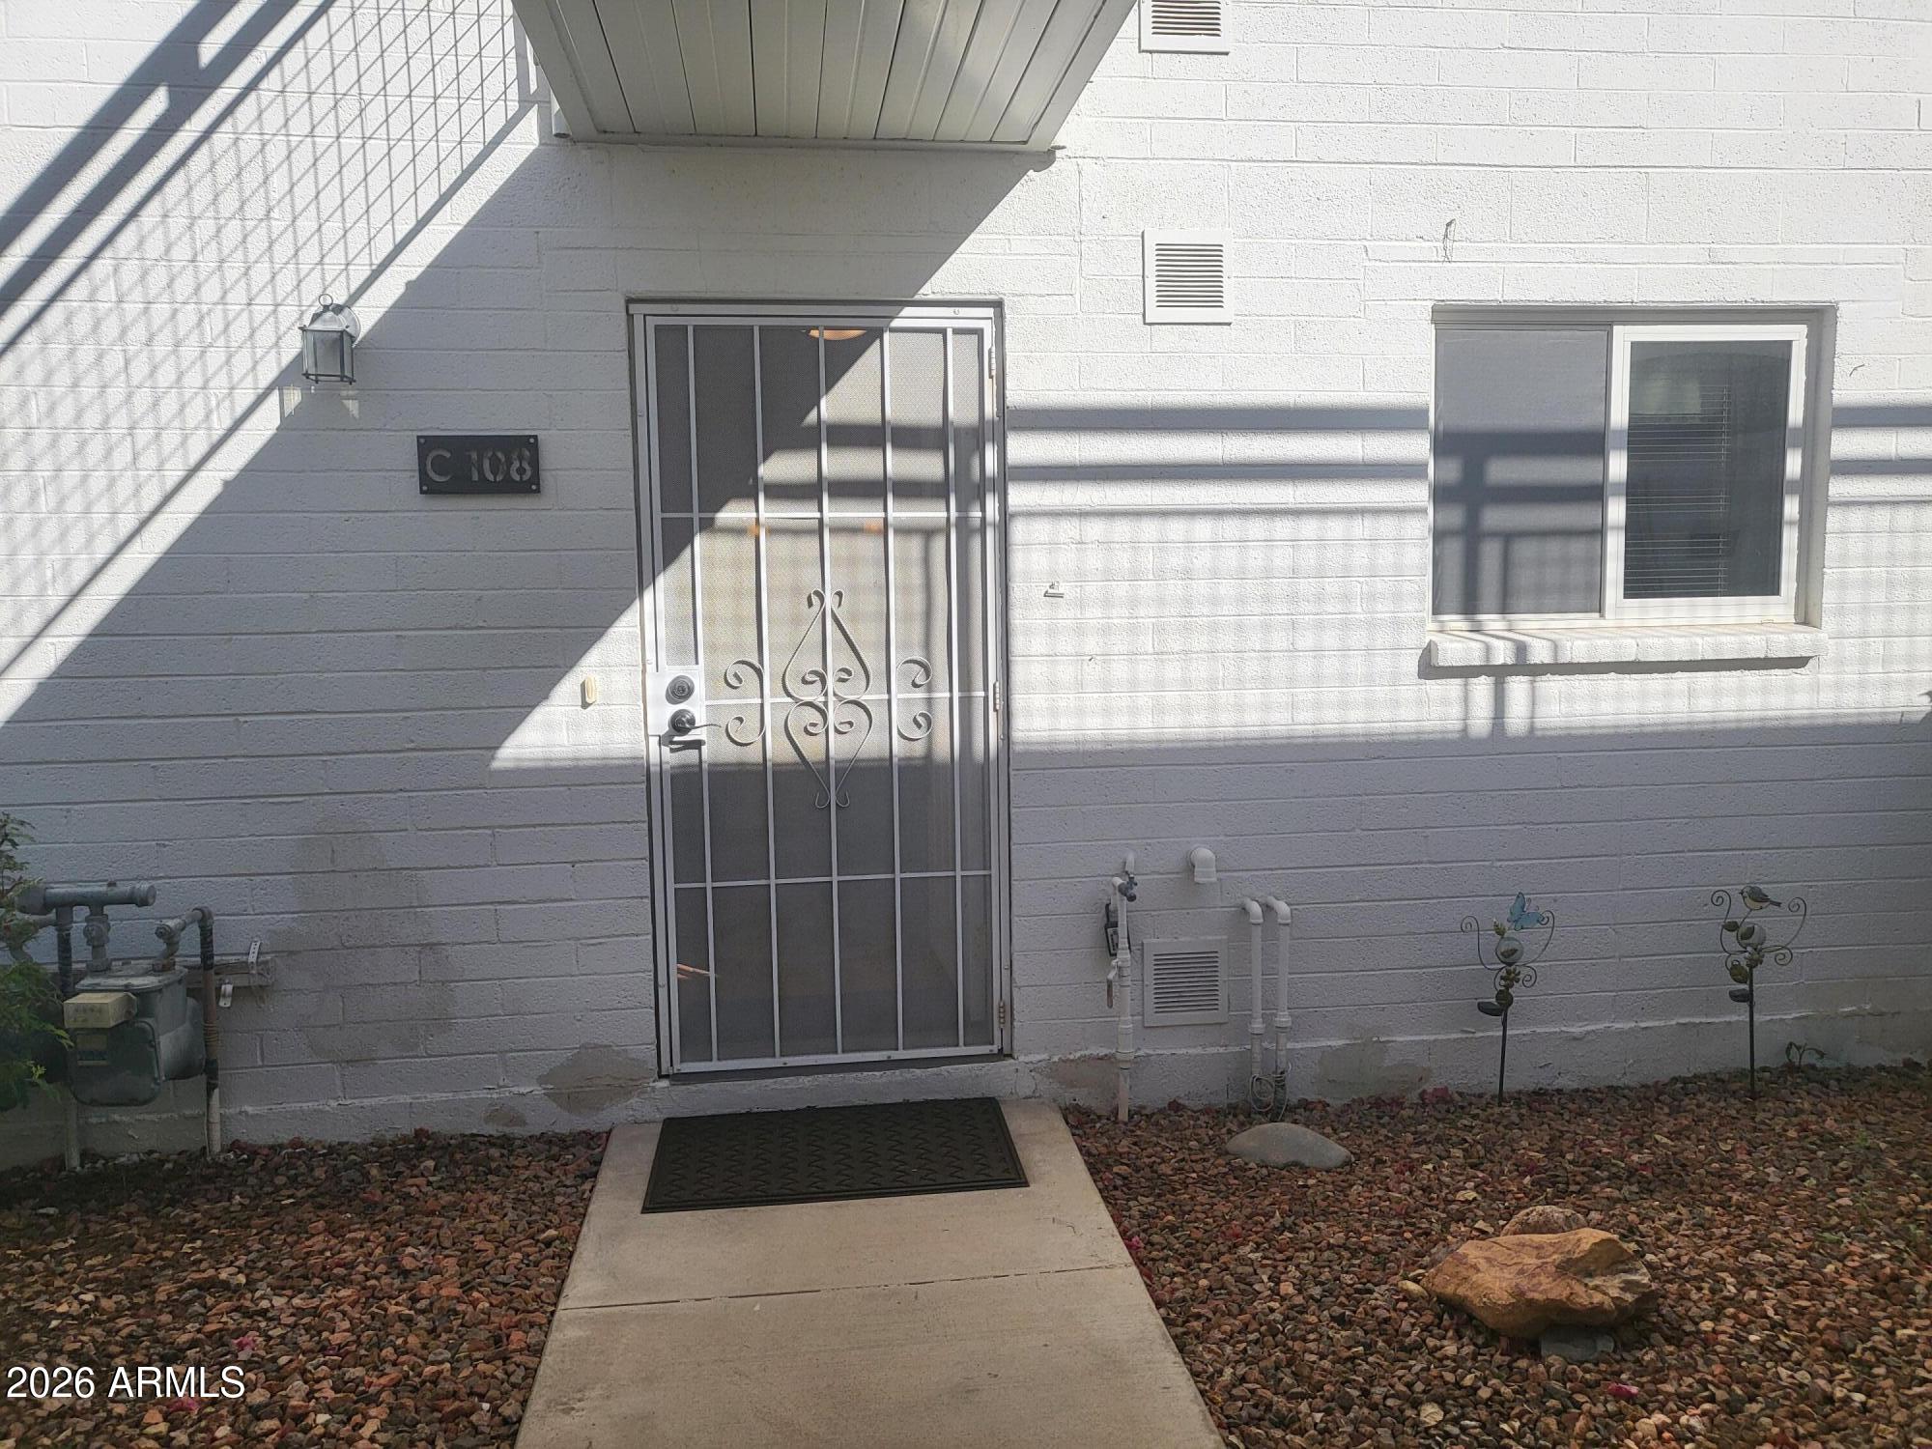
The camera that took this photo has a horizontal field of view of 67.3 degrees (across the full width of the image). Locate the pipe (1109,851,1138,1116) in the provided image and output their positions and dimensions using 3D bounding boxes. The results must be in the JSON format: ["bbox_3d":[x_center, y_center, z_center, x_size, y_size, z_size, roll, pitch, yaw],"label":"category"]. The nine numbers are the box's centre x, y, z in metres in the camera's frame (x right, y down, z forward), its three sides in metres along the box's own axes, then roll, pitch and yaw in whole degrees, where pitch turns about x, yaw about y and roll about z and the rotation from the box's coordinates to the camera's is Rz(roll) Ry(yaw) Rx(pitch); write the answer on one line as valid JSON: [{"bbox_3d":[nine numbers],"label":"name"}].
[{"bbox_3d":[0.430,0.727,3.977,0.085,0.755,0.125,-2,6,-8],"label":"pipe"}]

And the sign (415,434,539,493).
[{"bbox_3d":[-1.252,-0.669,3.736,0.301,0.148,0.015,-2,6,-7],"label":"sign"}]

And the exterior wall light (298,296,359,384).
[{"bbox_3d":[-1.570,-0.948,3.595,0.140,0.215,0.170,-2,6,-7],"label":"exterior wall light"}]

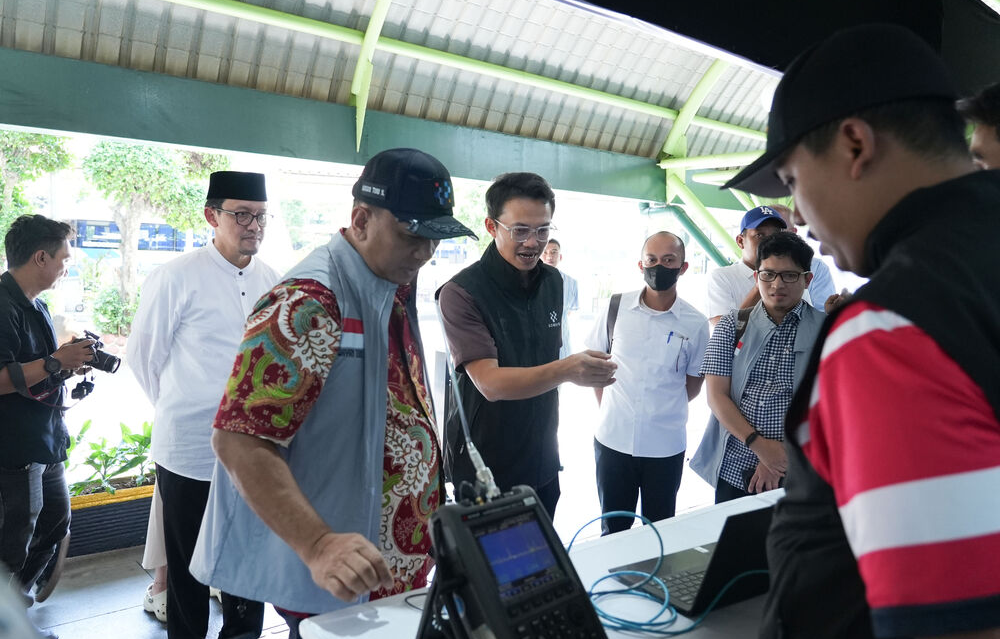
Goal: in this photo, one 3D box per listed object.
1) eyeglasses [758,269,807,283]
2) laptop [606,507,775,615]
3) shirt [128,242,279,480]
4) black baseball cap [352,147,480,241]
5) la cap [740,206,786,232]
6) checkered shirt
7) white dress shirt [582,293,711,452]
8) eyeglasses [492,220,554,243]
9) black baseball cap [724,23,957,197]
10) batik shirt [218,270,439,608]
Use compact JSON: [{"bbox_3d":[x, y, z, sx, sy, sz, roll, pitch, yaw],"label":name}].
[{"bbox_3d":[0.929,-0.145,2.450,0.142,0.042,0.145,3,10,36],"label":"eyeglasses"},{"bbox_3d":[0.467,0.453,1.574,0.345,0.225,0.316,-1,4,-32],"label":"laptop"},{"bbox_3d":[-0.940,0.139,2.420,0.320,0.740,0.510,4,5,43],"label":"shirt"},{"bbox_3d":[-0.166,-0.242,1.440,0.258,0.145,0.172,27,15,27],"label":"black baseball cap"},{"bbox_3d":[1.054,-0.394,3.000,0.170,0.135,0.255,1,11,0],"label":"la cap"},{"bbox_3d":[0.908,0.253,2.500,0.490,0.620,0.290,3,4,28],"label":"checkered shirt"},{"bbox_3d":[0.559,0.196,2.880,0.460,0.650,0.270,2,3,19],"label":"white dress shirt"},{"bbox_3d":[0.065,-0.247,2.070,0.142,0.045,0.145,-1,19,-28],"label":"eyeglasses"},{"bbox_3d":[0.370,-0.245,0.861,0.258,0.137,0.170,-12,-5,37],"label":"black baseball cap"},{"bbox_3d":[-0.327,0.205,1.490,0.380,0.710,0.520,12,9,36],"label":"batik shirt"}]

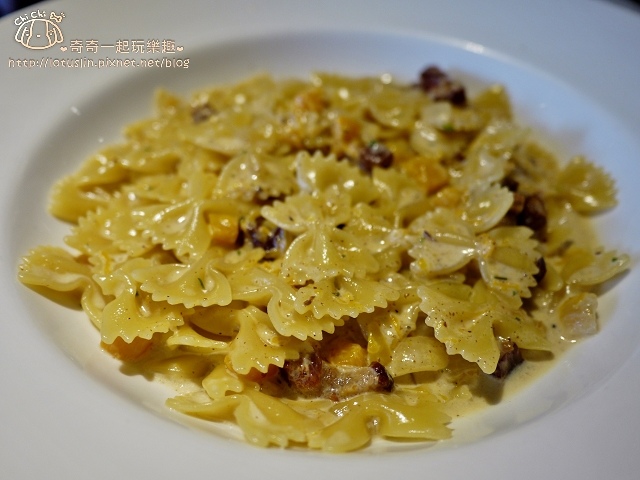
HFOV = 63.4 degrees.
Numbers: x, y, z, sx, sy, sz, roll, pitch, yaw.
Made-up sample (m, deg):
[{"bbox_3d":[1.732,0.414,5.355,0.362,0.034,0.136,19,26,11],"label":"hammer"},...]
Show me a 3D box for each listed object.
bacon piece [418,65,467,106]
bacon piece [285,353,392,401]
[{"bbox_3d":[0.054,-0.068,0.228,0.021,0.009,0.011,38,53,5],"label":"bacon piece"},{"bbox_3d":[0.005,0.037,0.141,0.029,0.008,0.010,1,44,1],"label":"bacon piece"}]

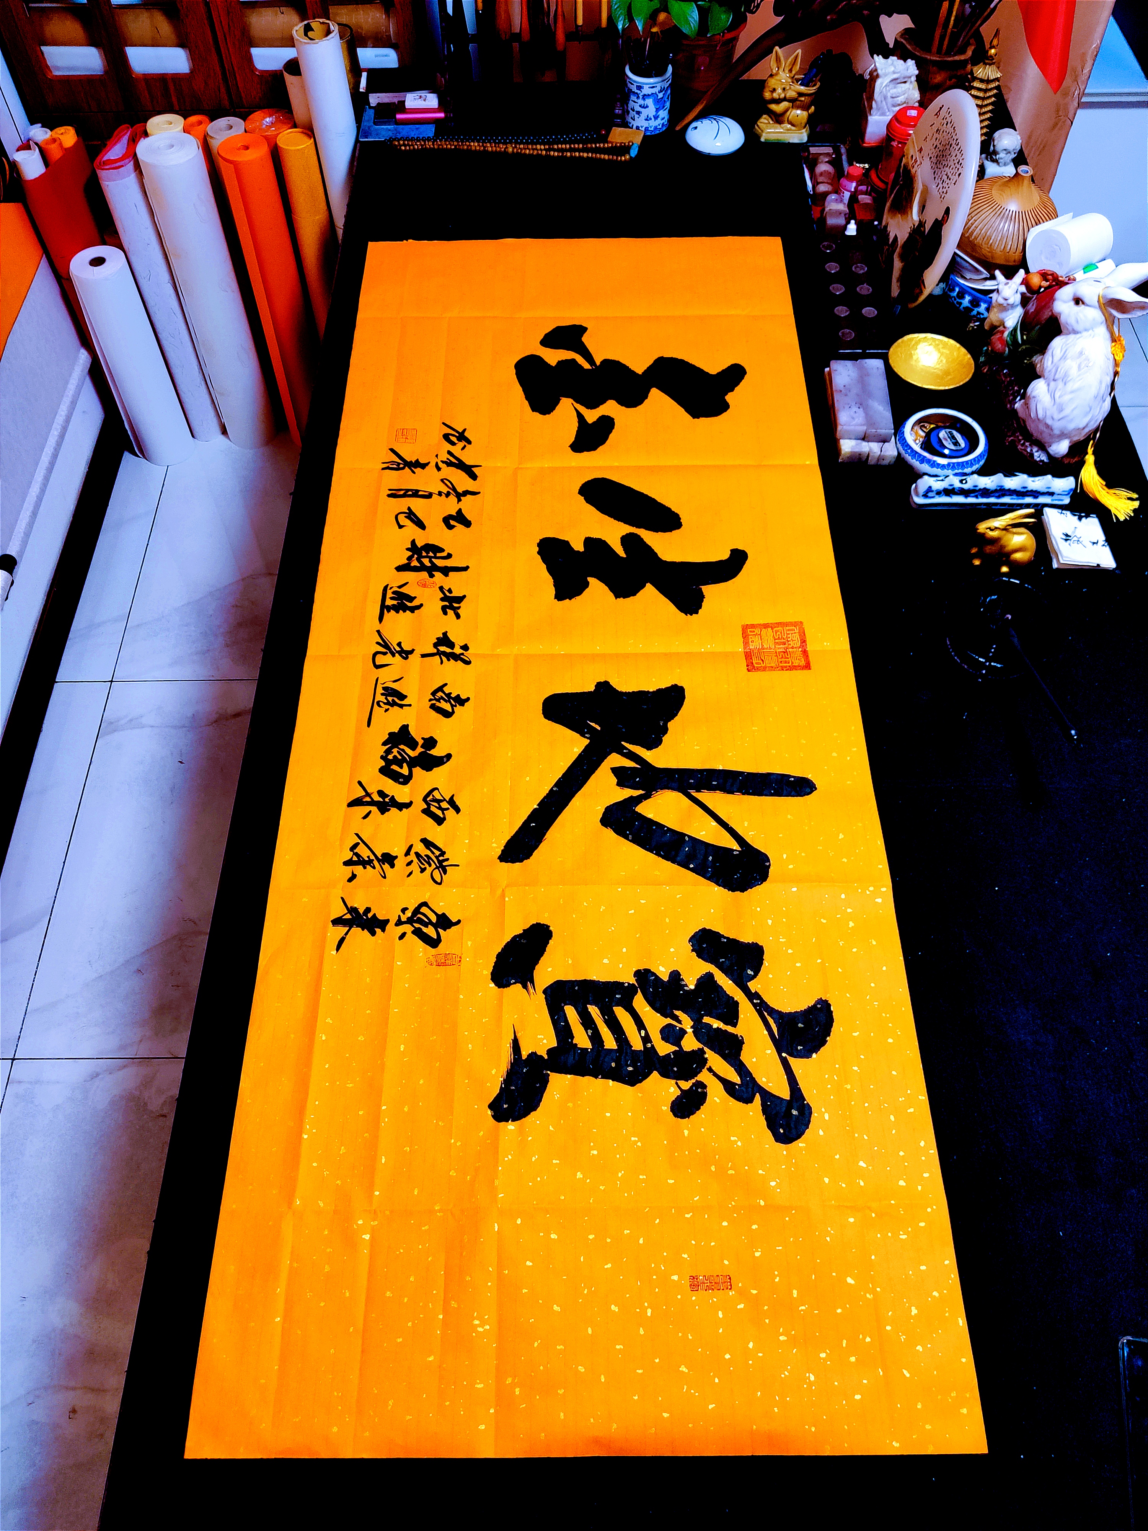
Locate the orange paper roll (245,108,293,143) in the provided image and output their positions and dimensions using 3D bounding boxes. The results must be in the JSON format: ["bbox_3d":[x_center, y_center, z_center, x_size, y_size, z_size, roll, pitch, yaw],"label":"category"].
[{"bbox_3d":[-0.593,-1.074,2.544,0.100,0.700,0.100,0,58,0],"label":"orange paper roll"}]

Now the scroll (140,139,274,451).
[{"bbox_3d":[-0.771,-0.986,2.479,0.112,0.700,0.112,0,58,0],"label":"scroll"}]

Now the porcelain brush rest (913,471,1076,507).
[{"bbox_3d":[0.584,-0.394,1.620,0.216,0.038,0.042,1,58,1],"label":"porcelain brush rest"}]

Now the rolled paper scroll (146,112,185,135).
[{"bbox_3d":[-0.793,-1.061,2.530,0.075,0.695,0.075,0,58,0],"label":"rolled paper scroll"}]

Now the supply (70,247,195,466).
[{"bbox_3d":[-0.965,-0.889,2.542,0.113,0.490,0.113,0,58,0],"label":"supply"}]

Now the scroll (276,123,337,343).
[{"bbox_3d":[-0.533,-1.010,2.495,0.073,0.700,0.073,0,58,0],"label":"scroll"}]

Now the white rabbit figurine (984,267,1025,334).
[{"bbox_3d":[0.655,-0.706,1.747,0.060,0.090,0.060,12,58,8],"label":"white rabbit figurine"}]

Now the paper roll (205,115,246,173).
[{"bbox_3d":[-0.669,-1.051,2.521,0.073,0.700,0.073,0,58,0],"label":"paper roll"}]

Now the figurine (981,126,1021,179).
[{"bbox_3d":[0.730,-1.037,1.971,0.075,0.112,0.065,10,58,6],"label":"figurine"}]

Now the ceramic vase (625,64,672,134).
[{"bbox_3d":[0.137,-1.237,2.123,0.084,0.096,0.084,0,58,0],"label":"ceramic vase"}]

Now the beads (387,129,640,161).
[{"bbox_3d":[-0.111,-1.140,2.113,0.455,0.012,0.090,0,58,0],"label":"beads"}]

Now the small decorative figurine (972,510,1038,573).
[{"bbox_3d":[0.579,-0.305,1.534,0.088,0.070,0.055,-3,58,-2],"label":"small decorative figurine"}]

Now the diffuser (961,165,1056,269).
[{"bbox_3d":[0.719,-0.916,1.887,0.170,0.125,0.170,0,58,0],"label":"diffuser"}]

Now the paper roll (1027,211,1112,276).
[{"bbox_3d":[0.784,-0.818,1.815,0.089,0.084,0.084,-25,61,-15],"label":"paper roll"}]

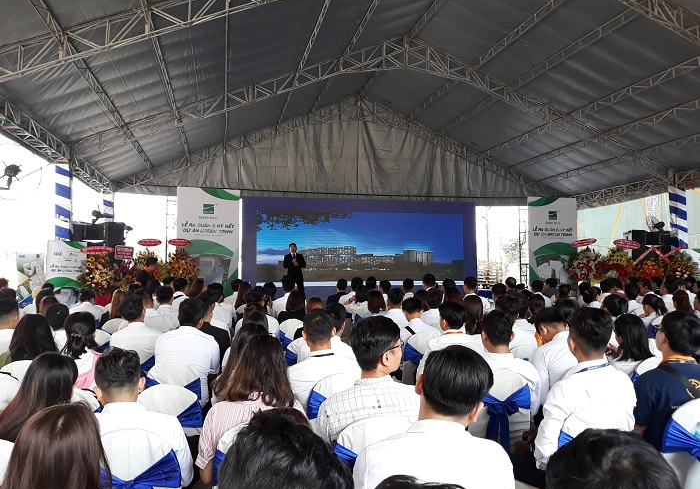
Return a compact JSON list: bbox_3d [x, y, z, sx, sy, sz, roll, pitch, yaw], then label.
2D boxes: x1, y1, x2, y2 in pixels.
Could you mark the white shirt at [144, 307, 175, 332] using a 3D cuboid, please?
[{"bbox_3d":[-1.980,0.950,5.837,0.460,0.600,0.320,0,-2,-13],"label":"white shirt"}]

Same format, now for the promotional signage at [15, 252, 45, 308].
[{"bbox_3d":[-7.006,1.104,11.964,0.570,1.810,0.060,1,-3,-25],"label":"promotional signage"}]

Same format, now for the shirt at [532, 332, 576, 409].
[{"bbox_3d":[1.359,0.836,3.386,0.470,0.600,0.400,0,-2,-16],"label":"shirt"}]

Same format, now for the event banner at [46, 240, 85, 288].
[{"bbox_3d":[-6.037,0.964,11.659,0.750,2.060,0.060,1,-3,-26],"label":"event banner"}]

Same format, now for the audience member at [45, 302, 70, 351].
[{"bbox_3d":[-2.287,1.068,4.370,0.480,1.220,0.720,0,-2,-13],"label":"audience member"}]

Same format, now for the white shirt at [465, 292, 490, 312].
[{"bbox_3d":[1.892,0.976,8.200,0.440,0.520,0.280,0,-3,-12],"label":"white shirt"}]

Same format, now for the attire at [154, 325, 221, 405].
[{"bbox_3d":[-1.146,0.853,3.850,0.460,0.570,0.320,0,-3,0],"label":"attire"}]

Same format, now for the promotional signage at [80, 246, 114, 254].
[{"bbox_3d":[-5.272,0.125,11.400,0.690,0.170,0.040,0,-3,-12],"label":"promotional signage"}]

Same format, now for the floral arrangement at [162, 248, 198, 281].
[{"bbox_3d":[-3.703,0.484,12.000,0.780,0.820,0.480,0,-3,-10],"label":"floral arrangement"}]

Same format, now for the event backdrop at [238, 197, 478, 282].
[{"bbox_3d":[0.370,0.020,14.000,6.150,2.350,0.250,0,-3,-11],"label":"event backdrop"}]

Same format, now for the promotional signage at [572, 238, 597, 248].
[{"bbox_3d":[5.652,-0.024,13.200,0.650,0.190,0.040,-9,-3,7],"label":"promotional signage"}]

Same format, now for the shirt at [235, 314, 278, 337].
[{"bbox_3d":[-0.909,0.957,5.337,0.450,0.600,0.320,0,-2,-9],"label":"shirt"}]

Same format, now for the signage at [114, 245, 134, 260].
[{"bbox_3d":[-4.784,0.183,11.600,0.390,0.280,0.040,4,-3,-11],"label":"signage"}]

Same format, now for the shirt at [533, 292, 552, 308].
[{"bbox_3d":[2.764,0.988,8.036,0.460,0.580,0.300,0,-2,-16],"label":"shirt"}]

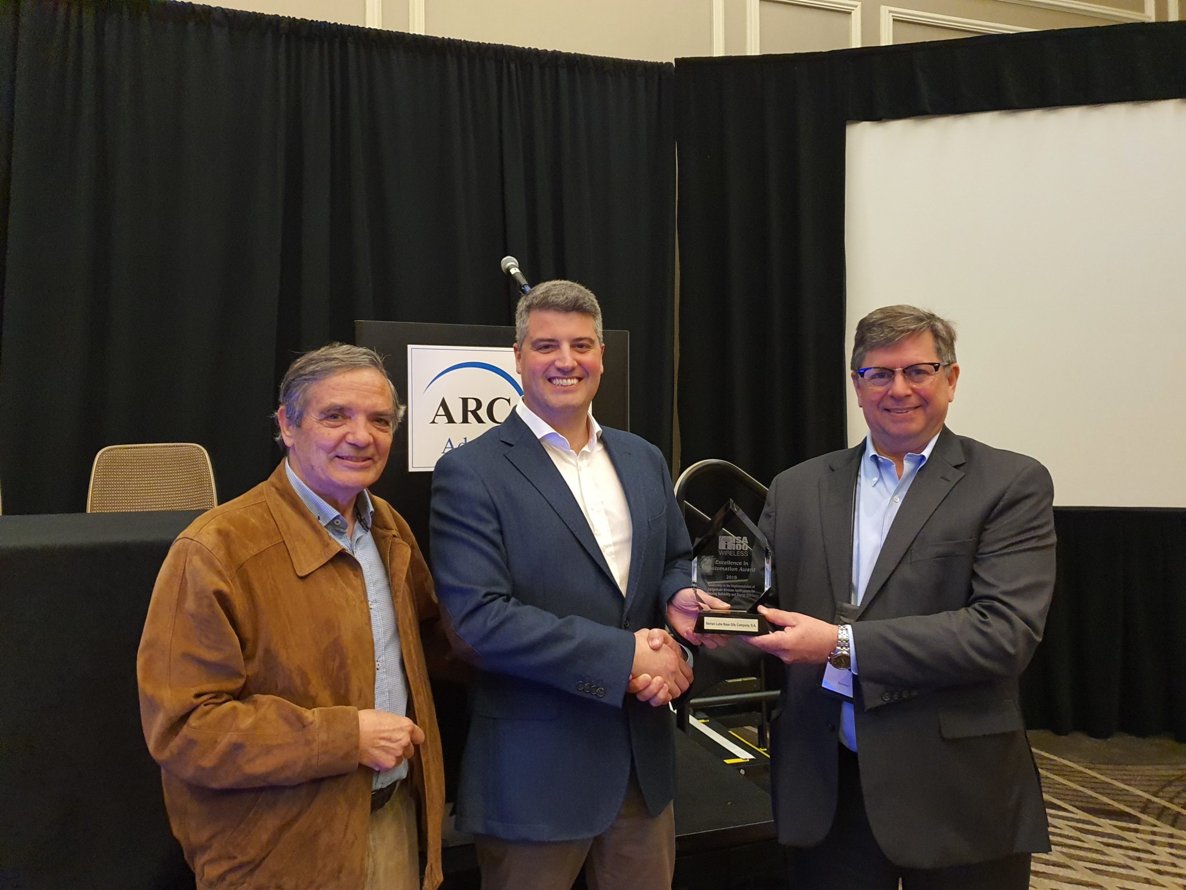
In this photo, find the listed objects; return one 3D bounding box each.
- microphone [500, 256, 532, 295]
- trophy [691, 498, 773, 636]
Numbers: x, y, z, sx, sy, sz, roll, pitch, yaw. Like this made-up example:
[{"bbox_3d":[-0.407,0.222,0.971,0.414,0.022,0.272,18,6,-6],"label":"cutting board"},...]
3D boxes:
[{"bbox_3d":[-0.213,-0.477,2.488,0.051,0.051,0.166,1,34,-28],"label":"microphone"},{"bbox_3d":[0.213,0.184,1.370,0.121,0.204,0.058,0,-1,12],"label":"trophy"}]

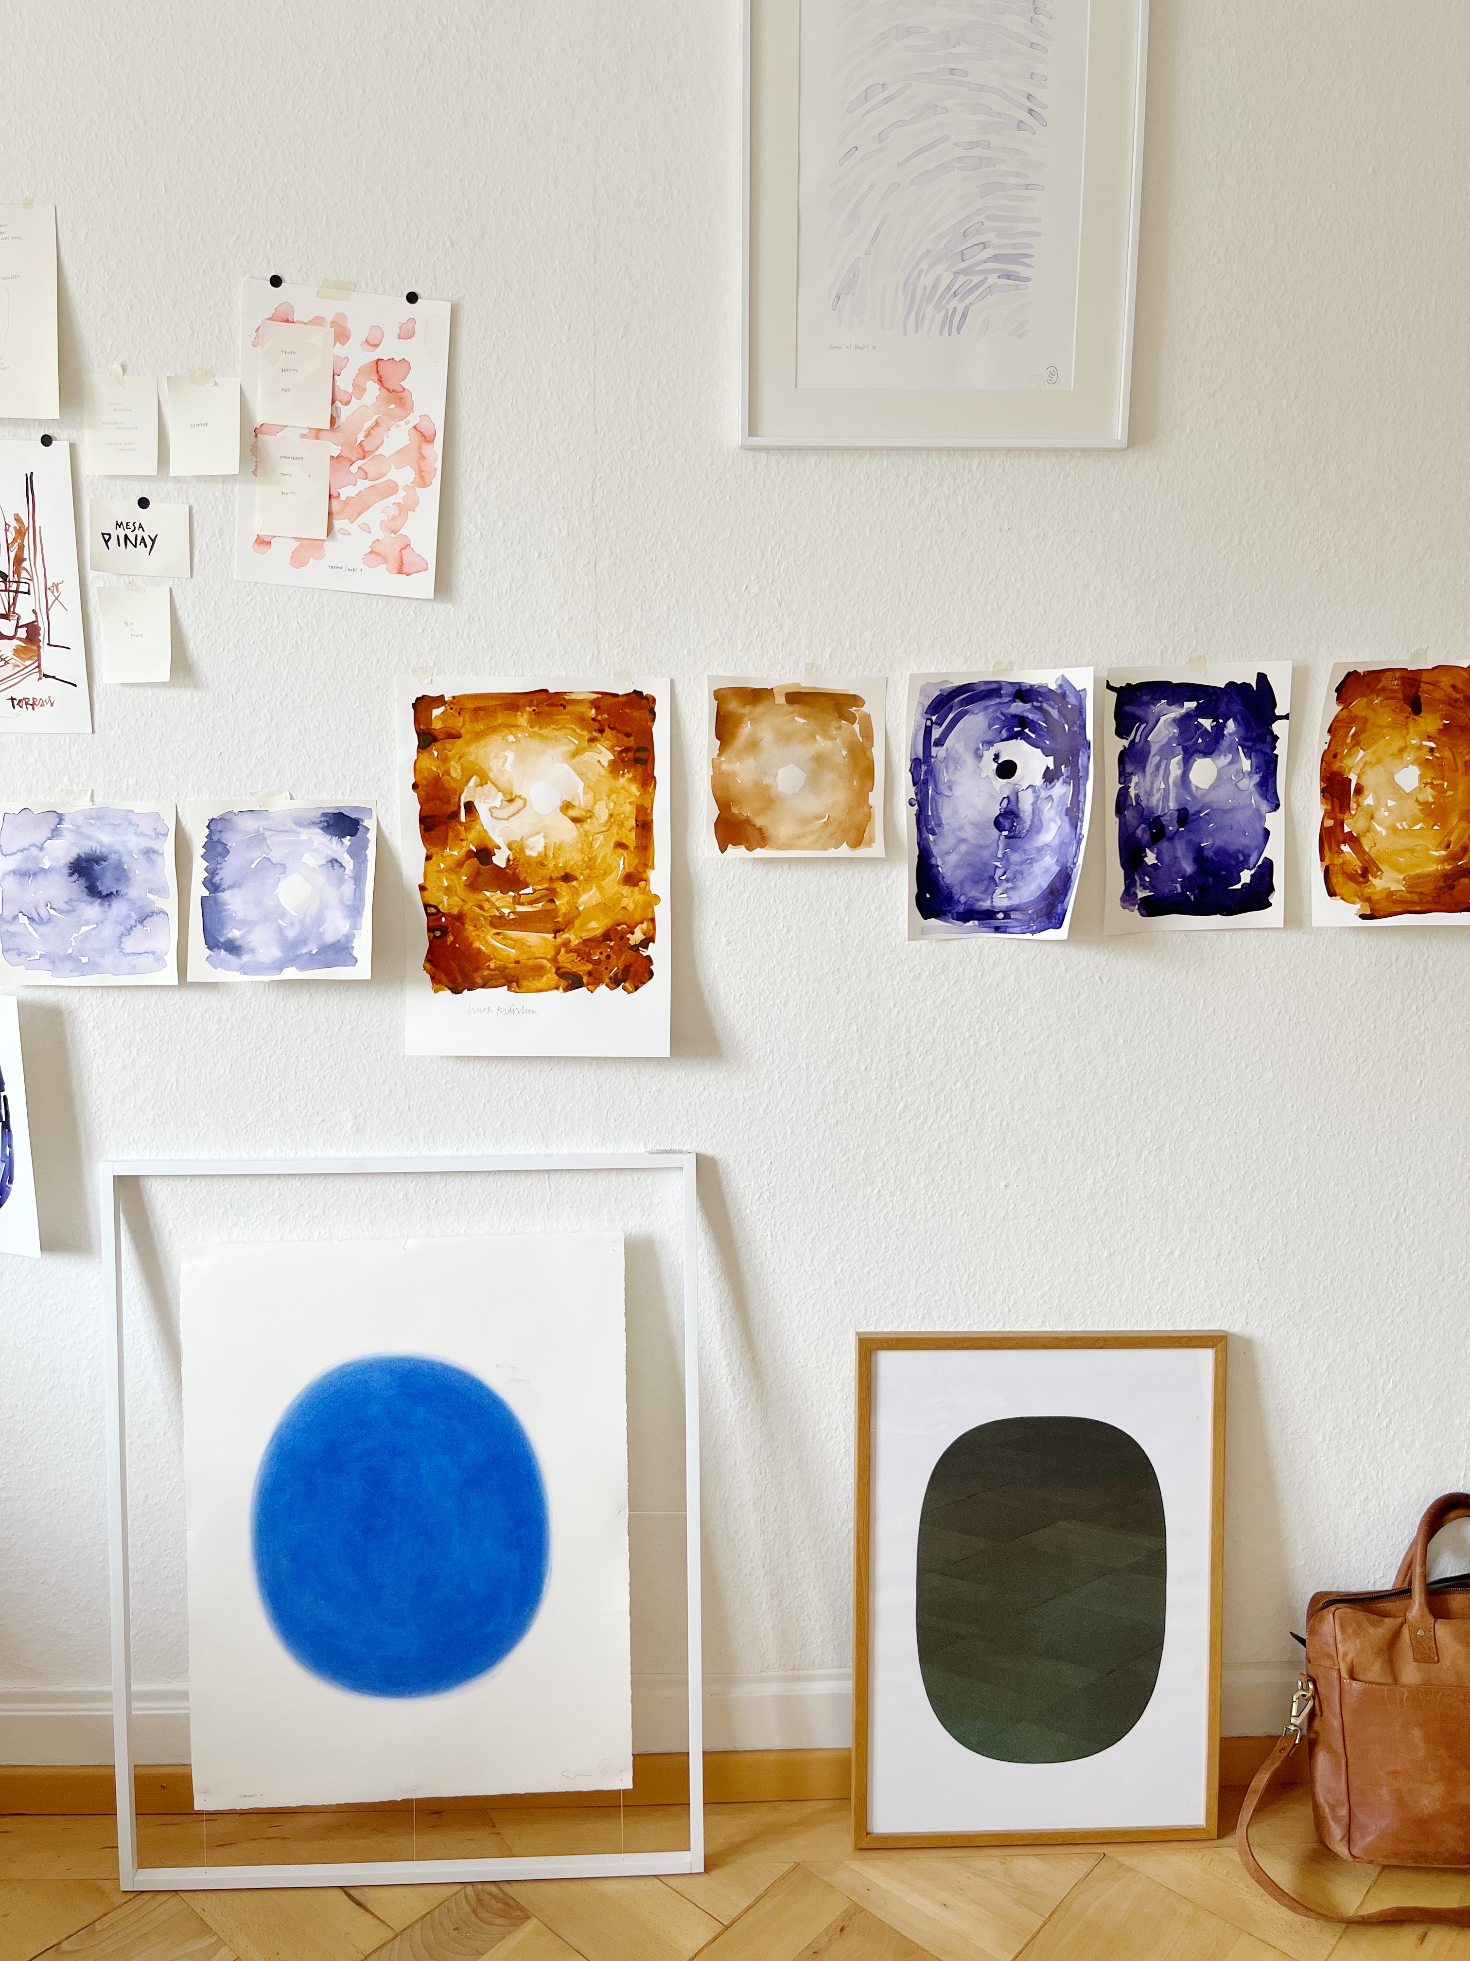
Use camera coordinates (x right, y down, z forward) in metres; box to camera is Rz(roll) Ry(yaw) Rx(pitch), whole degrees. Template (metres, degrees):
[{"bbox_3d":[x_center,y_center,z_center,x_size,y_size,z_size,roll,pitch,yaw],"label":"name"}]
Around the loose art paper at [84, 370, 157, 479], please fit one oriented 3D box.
[{"bbox_3d":[-0.639,-0.577,1.536,0.075,0.099,0.010,1,9,-2],"label":"loose art paper"}]

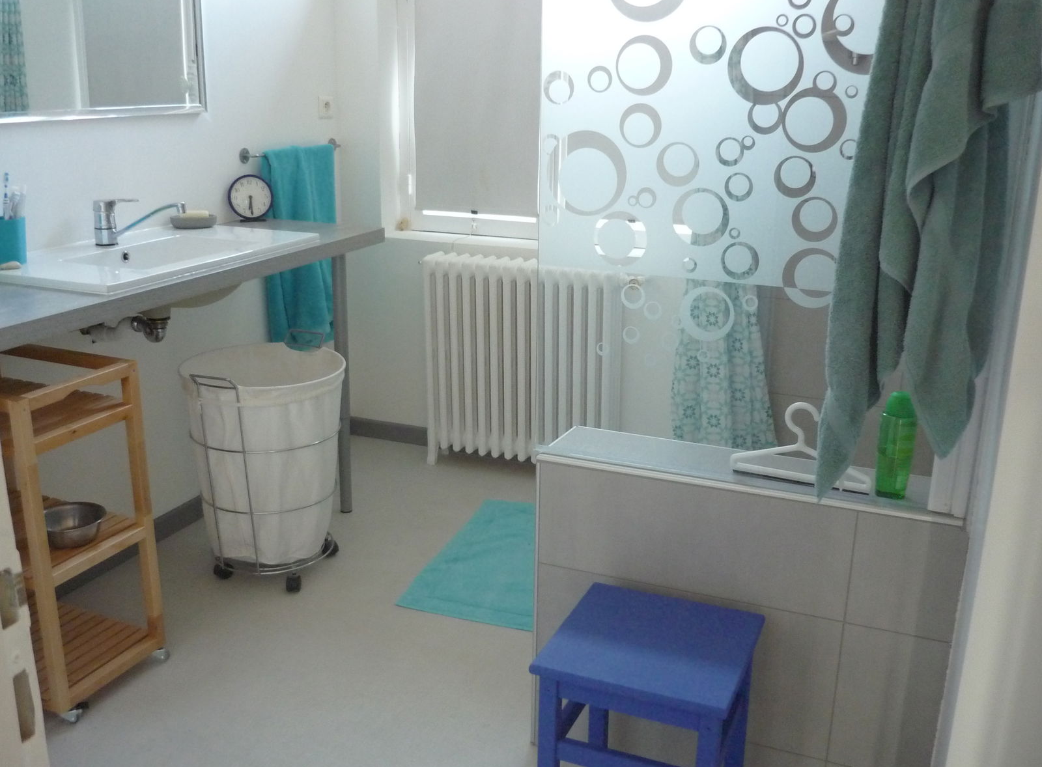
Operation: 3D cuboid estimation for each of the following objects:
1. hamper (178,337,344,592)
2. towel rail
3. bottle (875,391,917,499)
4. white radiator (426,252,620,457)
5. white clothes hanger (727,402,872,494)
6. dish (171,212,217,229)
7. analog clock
[{"bbox_3d":[-0.700,0.223,2.792,0.442,0.645,0.485,0,17,0],"label":"hamper"},{"bbox_3d":[-0.763,-0.794,3.382,0.050,0.051,0.565,7,18,21],"label":"towel rail"},{"bbox_3d":[0.657,0.102,1.734,0.062,0.195,0.042,7,18,21],"label":"bottle"},{"bbox_3d":[0.000,-0.052,3.491,0.694,0.771,0.137,7,18,21],"label":"white radiator"},{"bbox_3d":[0.503,0.107,1.778,0.249,0.157,0.014,10,27,25],"label":"white clothes hanger"},{"bbox_3d":[-0.949,-0.470,2.886,0.128,0.035,0.090,-5,18,-16],"label":"dish"},{"bbox_3d":[-0.853,-0.586,3.137,0.135,0.149,0.055,-4,18,-14],"label":"analog clock"}]

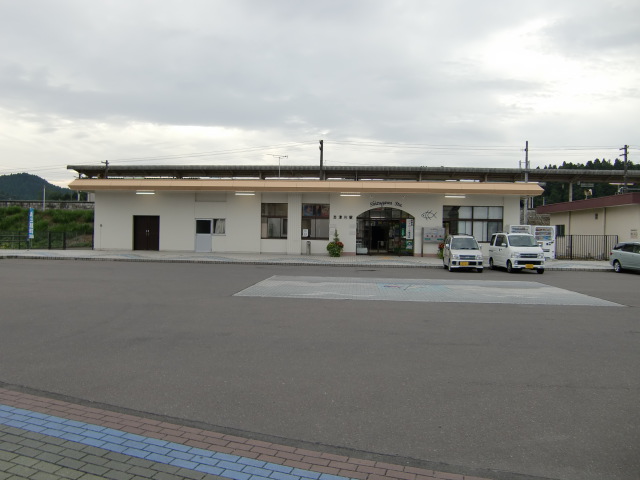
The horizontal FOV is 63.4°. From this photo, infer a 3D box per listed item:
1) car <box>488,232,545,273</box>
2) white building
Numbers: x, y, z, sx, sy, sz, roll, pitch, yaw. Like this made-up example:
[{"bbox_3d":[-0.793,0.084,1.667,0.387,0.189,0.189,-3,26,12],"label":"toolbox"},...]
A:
[{"bbox_3d":[9.140,0.550,24.200,1.475,1.840,3.395,1,1,2],"label":"car"},{"bbox_3d":[-0.800,-1.450,34.600,27.400,4.500,9.600,1,1,4],"label":"white building"}]

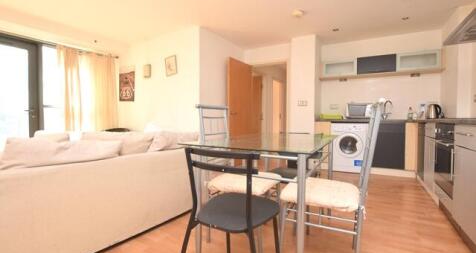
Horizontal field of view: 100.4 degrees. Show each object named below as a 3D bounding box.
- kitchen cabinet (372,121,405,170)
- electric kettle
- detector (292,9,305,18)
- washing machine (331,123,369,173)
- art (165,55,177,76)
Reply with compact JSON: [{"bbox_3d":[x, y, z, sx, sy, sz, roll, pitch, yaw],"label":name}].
[{"bbox_3d":[2.574,0.308,3.538,0.500,0.750,0.570,1,2,21],"label":"kitchen cabinet"},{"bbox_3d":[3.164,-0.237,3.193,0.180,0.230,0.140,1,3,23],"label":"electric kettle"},{"bbox_3d":[0.868,-1.626,2.846,0.155,0.045,0.155,1,2,21],"label":"detector"},{"bbox_3d":[2.065,0.371,3.707,0.590,0.860,0.570,1,2,21],"label":"washing machine"},{"bbox_3d":[-1.234,-1.111,3.651,0.283,0.378,0.025,-4,0,29],"label":"art"}]

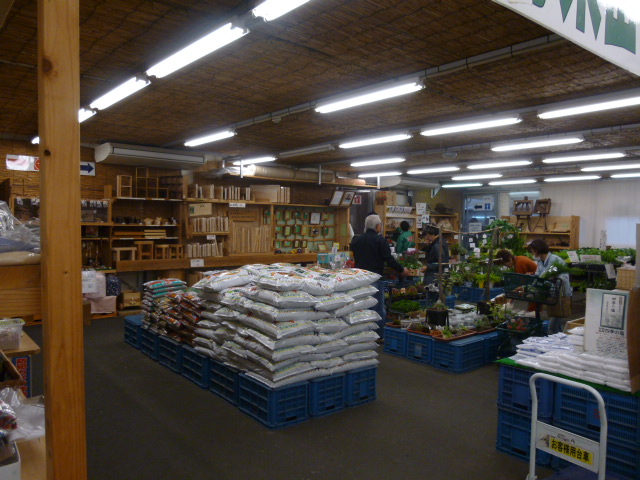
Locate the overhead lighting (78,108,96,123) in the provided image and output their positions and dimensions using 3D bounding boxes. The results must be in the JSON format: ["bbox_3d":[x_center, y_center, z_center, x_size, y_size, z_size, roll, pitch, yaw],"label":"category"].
[{"bbox_3d":[-2.705,-1.342,5.055,0.170,0.100,1.220,-1,3,-43],"label":"overhead lighting"}]

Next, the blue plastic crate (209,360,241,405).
[{"bbox_3d":[-0.707,1.227,4.150,0.366,0.305,0.523,-1,3,-41],"label":"blue plastic crate"}]

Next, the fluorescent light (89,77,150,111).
[{"bbox_3d":[-1.802,-1.279,4.091,0.150,0.080,1.210,-1,3,-43],"label":"fluorescent light"}]

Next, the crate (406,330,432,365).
[{"bbox_3d":[1.360,1.278,5.604,0.520,0.305,0.365,-1,2,-39],"label":"crate"}]

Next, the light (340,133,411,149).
[{"bbox_3d":[0.693,-1.300,6.000,0.160,0.090,1.230,-2,3,-41],"label":"light"}]

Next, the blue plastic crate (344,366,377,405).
[{"bbox_3d":[0.220,1.306,4.331,0.365,0.305,0.520,-1,2,-37],"label":"blue plastic crate"}]

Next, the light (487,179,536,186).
[{"bbox_3d":[4.628,-1.409,11.208,0.160,0.090,1.230,-2,3,-41],"label":"light"}]

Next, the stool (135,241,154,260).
[{"bbox_3d":[-2.937,0.179,7.752,0.265,0.315,0.230,-1,3,-43],"label":"stool"}]

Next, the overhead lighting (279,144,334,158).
[{"bbox_3d":[-0.231,-1.363,7.195,0.150,0.080,1.210,-1,3,-43],"label":"overhead lighting"}]

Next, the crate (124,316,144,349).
[{"bbox_3d":[-2.185,1.162,5.851,0.368,0.305,0.525,-1,3,-41],"label":"crate"}]

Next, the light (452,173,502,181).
[{"bbox_3d":[3.533,-1.442,10.479,0.165,0.085,1.230,-1,3,-44],"label":"light"}]

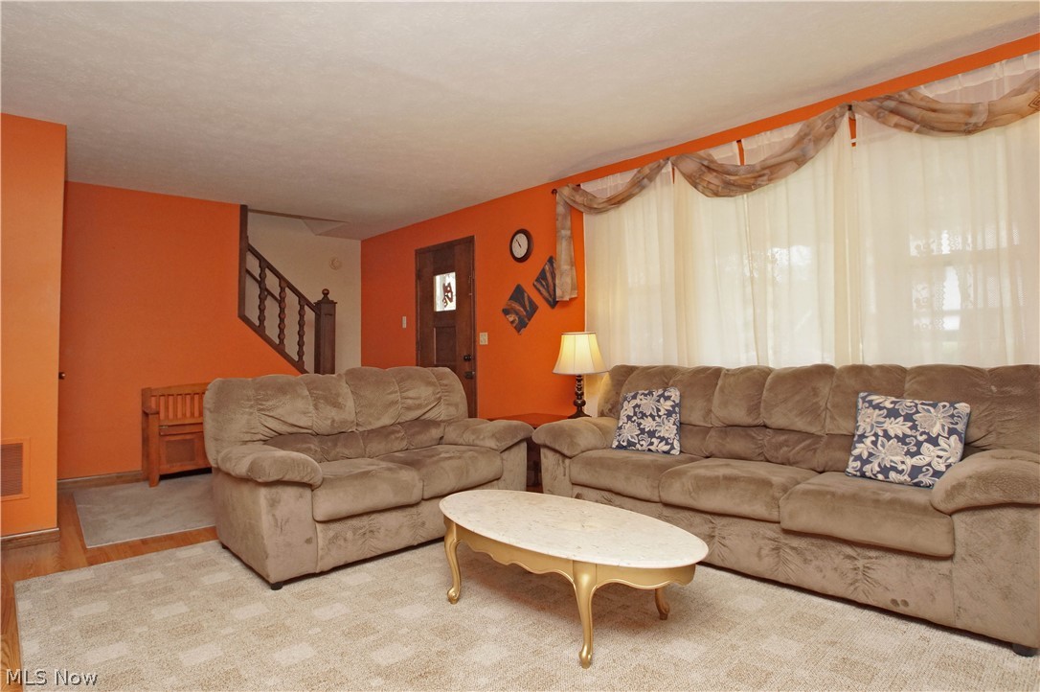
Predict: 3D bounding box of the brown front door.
[{"bbox_3d":[-0.760,0.060,4.650,0.940,2.120,0.080,-1,-2,44],"label":"brown front door"}]

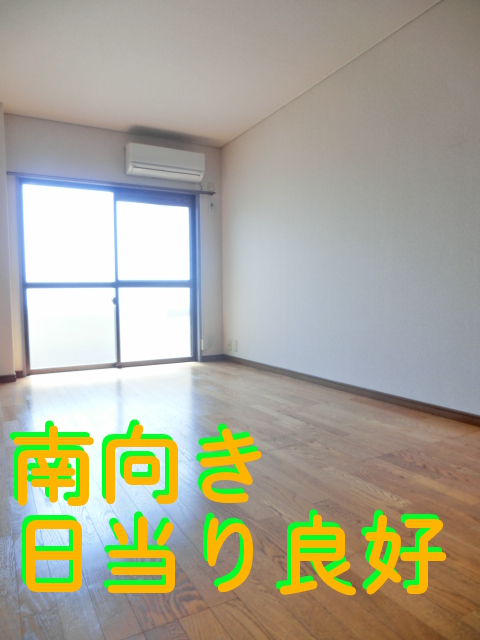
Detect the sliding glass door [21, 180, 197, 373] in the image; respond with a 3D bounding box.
[{"bbox_3d":[-1.231,-0.411,4.470,1.710,1.793,0.110,-3,4,-29],"label":"sliding glass door"}]

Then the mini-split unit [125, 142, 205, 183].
[{"bbox_3d":[-0.753,-1.572,4.524,0.790,0.275,0.210,-3,4,-29],"label":"mini-split unit"}]

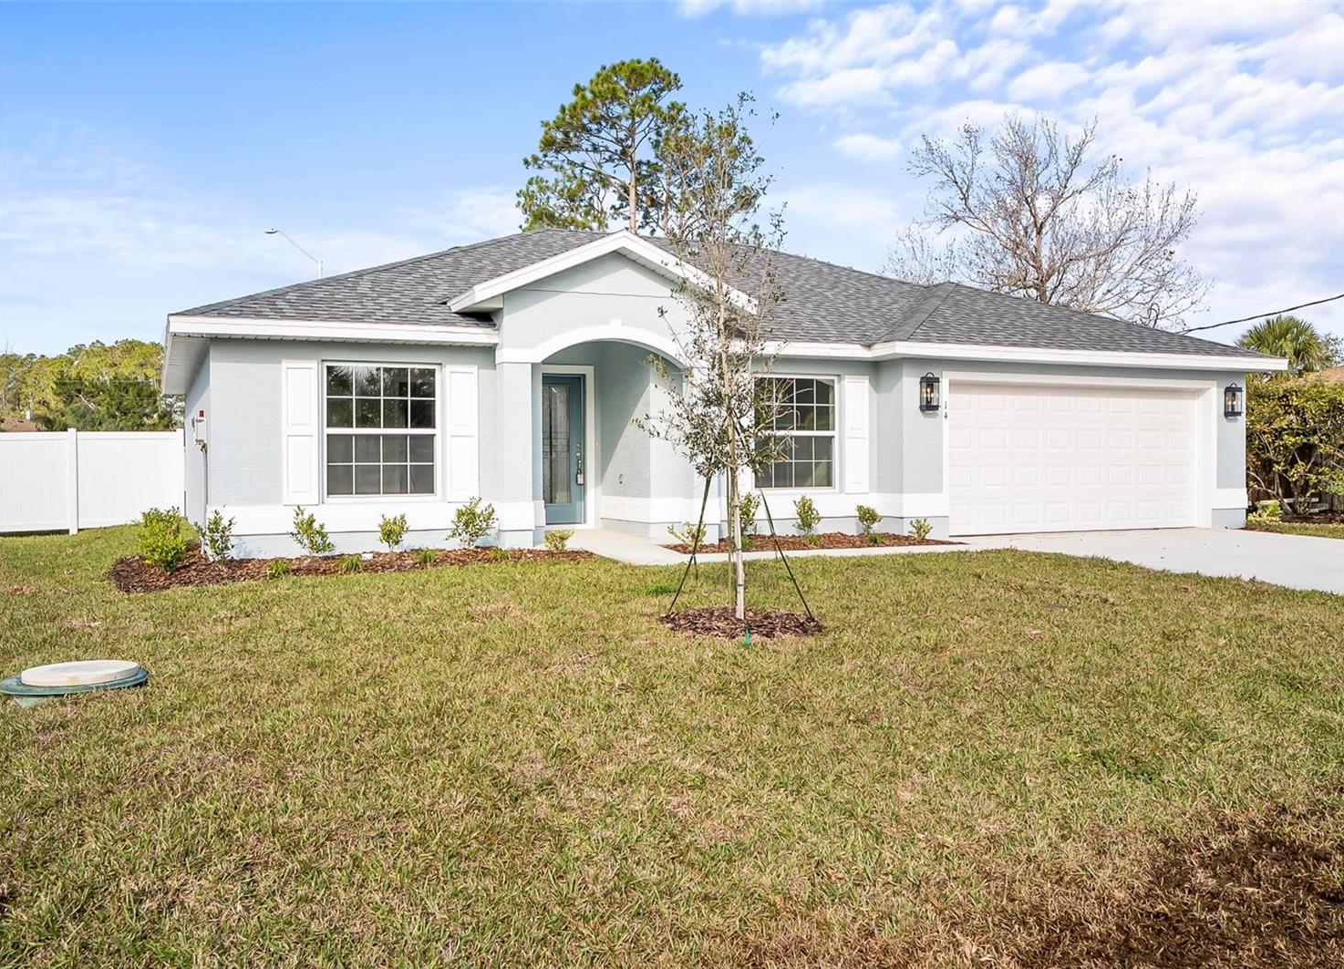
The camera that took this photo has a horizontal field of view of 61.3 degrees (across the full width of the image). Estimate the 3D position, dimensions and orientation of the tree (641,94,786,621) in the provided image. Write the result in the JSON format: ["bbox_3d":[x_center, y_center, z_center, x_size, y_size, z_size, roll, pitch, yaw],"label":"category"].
[{"bbox_3d":[0.331,-1.002,9.026,1.160,4.176,1.160,0,2,0],"label":"tree"}]

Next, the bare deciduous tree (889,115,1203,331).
[{"bbox_3d":[11.865,-5.603,35.859,10.000,12.024,9.300,0,2,0],"label":"bare deciduous tree"}]

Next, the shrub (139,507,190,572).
[{"bbox_3d":[-5.162,0.562,11.520,0.480,0.672,0.480,0,2,0],"label":"shrub"}]

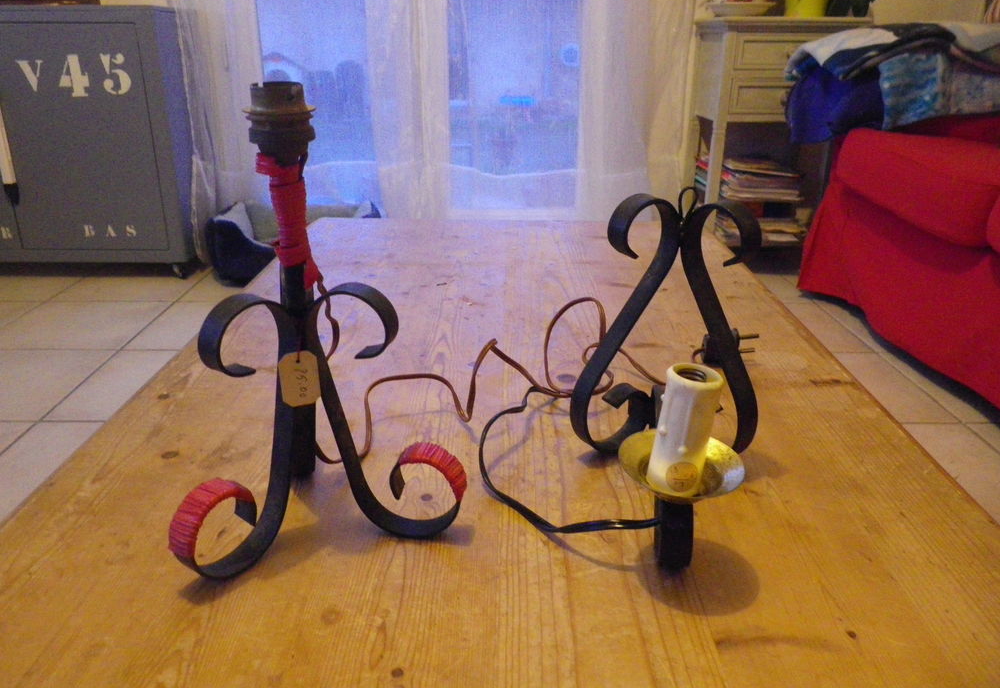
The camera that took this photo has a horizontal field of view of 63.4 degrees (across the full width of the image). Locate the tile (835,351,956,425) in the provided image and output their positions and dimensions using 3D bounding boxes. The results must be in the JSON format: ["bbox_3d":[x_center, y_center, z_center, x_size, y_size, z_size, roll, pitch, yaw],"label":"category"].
[{"bbox_3d":[0.676,0.086,1.635,0.335,0.010,0.335,0,22,-1],"label":"tile"}]

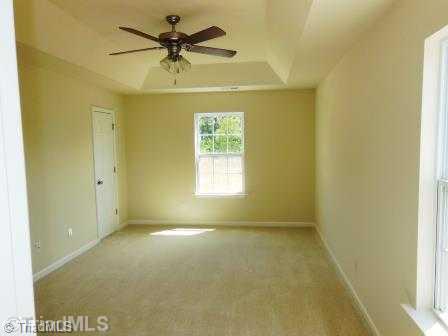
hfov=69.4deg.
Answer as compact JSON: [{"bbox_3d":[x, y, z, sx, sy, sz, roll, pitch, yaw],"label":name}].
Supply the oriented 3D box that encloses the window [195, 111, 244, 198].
[{"bbox_3d":[-0.074,-0.253,5.861,0.895,1.470,0.100,0,4,7],"label":"window"}]

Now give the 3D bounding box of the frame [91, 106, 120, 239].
[{"bbox_3d":[-1.962,0.083,5.340,0.120,2.120,0.840,0,4,7],"label":"frame"}]

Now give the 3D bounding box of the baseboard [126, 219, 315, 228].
[{"bbox_3d":[-0.107,1.028,5.926,3.463,0.090,0.020,0,4,7],"label":"baseboard"}]

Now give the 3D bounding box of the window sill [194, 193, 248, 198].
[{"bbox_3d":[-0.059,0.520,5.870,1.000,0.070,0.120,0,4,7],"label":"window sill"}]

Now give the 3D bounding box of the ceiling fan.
[{"bbox_3d":[-0.499,-1.186,3.124,1.330,0.570,1.330,0,4,7],"label":"ceiling fan"}]

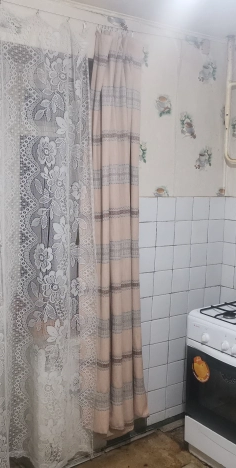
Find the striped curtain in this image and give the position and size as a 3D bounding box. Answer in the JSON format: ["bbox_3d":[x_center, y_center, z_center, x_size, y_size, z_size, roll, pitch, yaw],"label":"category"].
[{"bbox_3d":[0.018,0.048,2.571,0.410,2.180,0.110,-3,8,-35],"label":"striped curtain"}]

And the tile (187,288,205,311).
[{"bbox_3d":[0.510,0.436,3.071,0.151,0.150,0.010,-3,8,-37],"label":"tile"}]

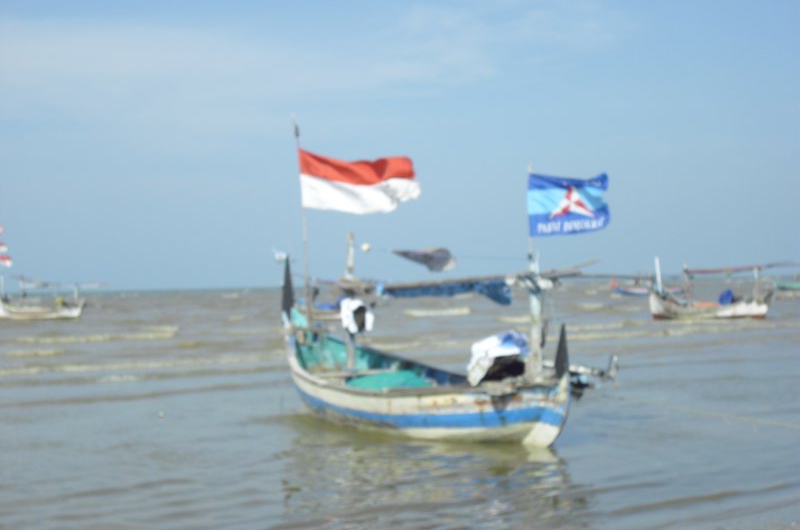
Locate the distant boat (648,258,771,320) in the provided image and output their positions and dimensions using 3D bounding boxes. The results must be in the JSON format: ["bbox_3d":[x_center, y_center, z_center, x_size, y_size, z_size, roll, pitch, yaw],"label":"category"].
[{"bbox_3d":[12.350,0.960,60.000,5.600,2.550,1.500,-2,-1,38],"label":"distant boat"}]

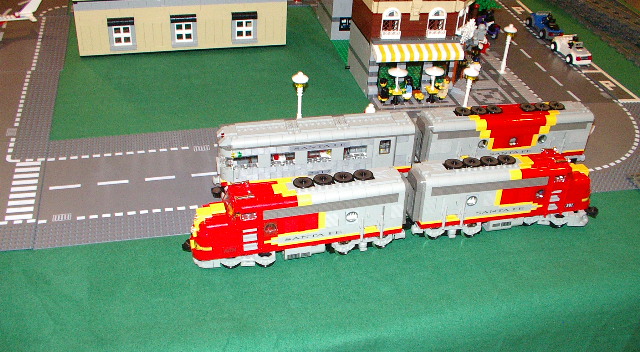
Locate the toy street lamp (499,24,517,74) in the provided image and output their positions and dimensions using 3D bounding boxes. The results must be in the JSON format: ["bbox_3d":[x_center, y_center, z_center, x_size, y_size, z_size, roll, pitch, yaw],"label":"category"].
[{"bbox_3d":[0.348,-0.236,1.306,0.025,0.095,0.025,-5,35,-13],"label":"toy street lamp"}]

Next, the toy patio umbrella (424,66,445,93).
[{"bbox_3d":[0.193,-0.164,1.192,0.033,0.045,0.033,-5,35,-13],"label":"toy patio umbrella"}]

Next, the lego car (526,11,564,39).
[{"bbox_3d":[0.488,-0.330,1.510,0.042,0.040,0.091,-4,35,-11],"label":"lego car"}]

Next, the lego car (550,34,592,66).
[{"bbox_3d":[0.512,-0.259,1.408,0.042,0.040,0.090,-5,35,-13],"label":"lego car"}]

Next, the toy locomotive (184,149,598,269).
[{"bbox_3d":[0.110,0.031,0.888,0.560,0.104,0.053,-6,36,-14],"label":"toy locomotive"}]

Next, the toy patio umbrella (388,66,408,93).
[{"bbox_3d":[0.131,-0.162,1.180,0.033,0.045,0.033,-5,35,-13],"label":"toy patio umbrella"}]

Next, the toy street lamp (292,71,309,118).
[{"bbox_3d":[-0.031,-0.121,1.101,0.025,0.094,0.025,-5,35,-13],"label":"toy street lamp"}]

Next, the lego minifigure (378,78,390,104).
[{"bbox_3d":[0.109,-0.144,1.187,0.022,0.038,0.024,15,36,16],"label":"lego minifigure"}]

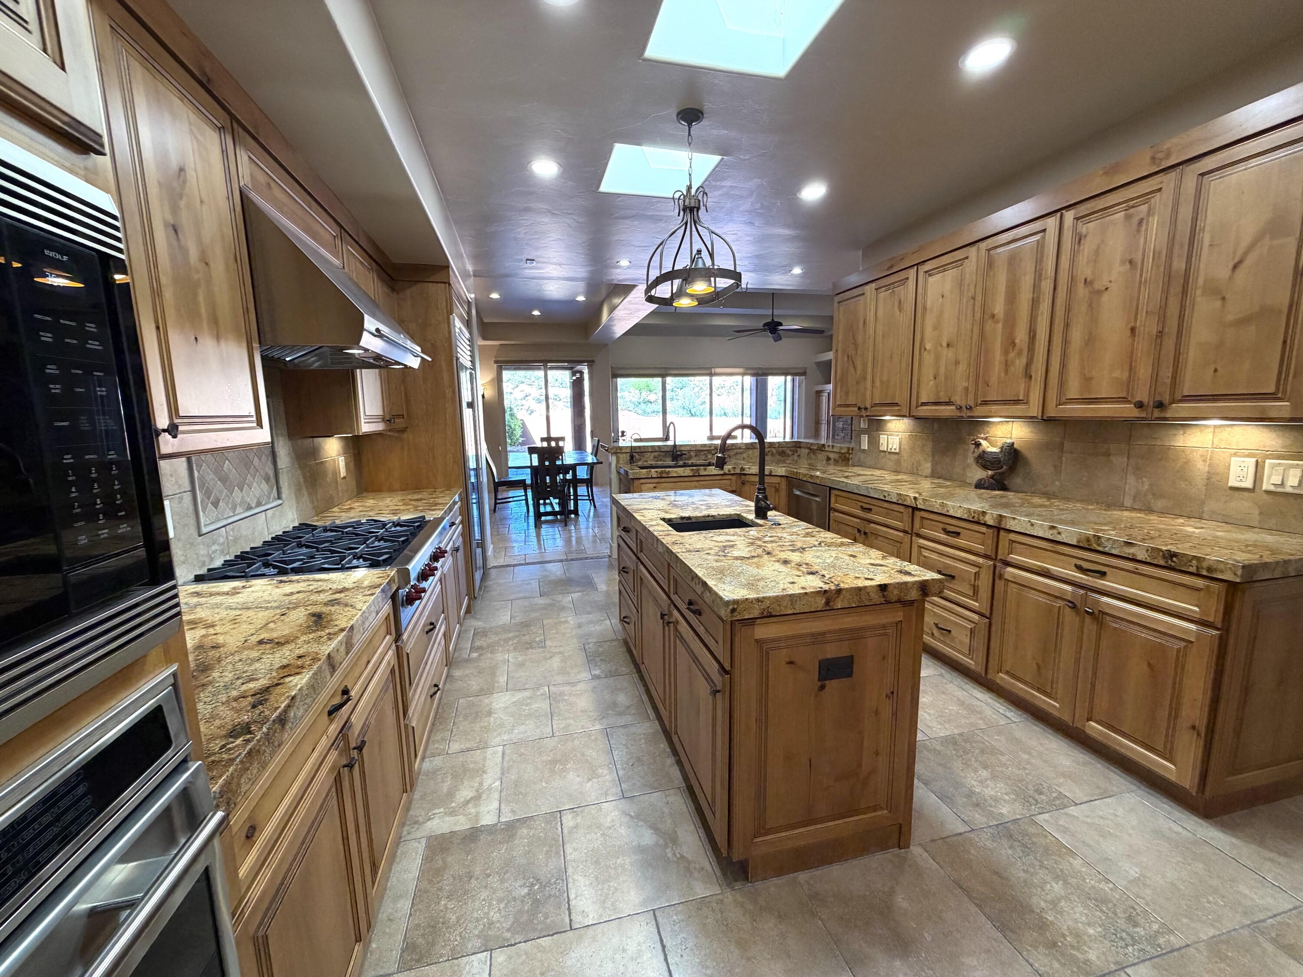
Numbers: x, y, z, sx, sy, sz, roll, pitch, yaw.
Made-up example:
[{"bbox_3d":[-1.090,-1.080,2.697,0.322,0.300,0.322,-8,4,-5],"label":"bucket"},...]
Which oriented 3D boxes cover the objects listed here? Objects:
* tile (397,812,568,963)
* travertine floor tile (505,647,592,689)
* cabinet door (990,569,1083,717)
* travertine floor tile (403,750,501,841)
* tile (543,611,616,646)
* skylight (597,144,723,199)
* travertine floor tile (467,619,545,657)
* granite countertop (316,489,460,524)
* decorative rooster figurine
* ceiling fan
[{"bbox_3d":[-0.496,1.222,1.642,0.450,0.012,0.450,-3,8,-13],"label":"tile"},{"bbox_3d":[-0.590,1.023,3.023,0.450,0.012,0.450,-3,8,-13],"label":"travertine floor tile"},{"bbox_3d":[1.719,0.675,2.364,0.020,0.581,0.413,-3,9,-13],"label":"cabinet door"},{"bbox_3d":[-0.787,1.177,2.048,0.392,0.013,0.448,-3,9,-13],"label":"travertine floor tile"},{"bbox_3d":[-0.486,0.948,3.526,0.450,0.012,0.450,-3,8,-13],"label":"tile"},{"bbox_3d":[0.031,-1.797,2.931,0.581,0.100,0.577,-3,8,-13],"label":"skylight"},{"bbox_3d":[-0.923,0.977,3.410,0.449,0.013,0.448,-3,9,-13],"label":"travertine floor tile"},{"bbox_3d":[-1.475,0.117,3.057,0.614,0.055,1.025,-3,8,-13],"label":"granite countertop"},{"bbox_3d":[2.021,-0.157,3.124,0.120,0.329,0.205,-8,11,-41],"label":"decorative rooster figurine"},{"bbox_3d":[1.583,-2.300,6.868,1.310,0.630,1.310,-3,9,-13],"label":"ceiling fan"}]

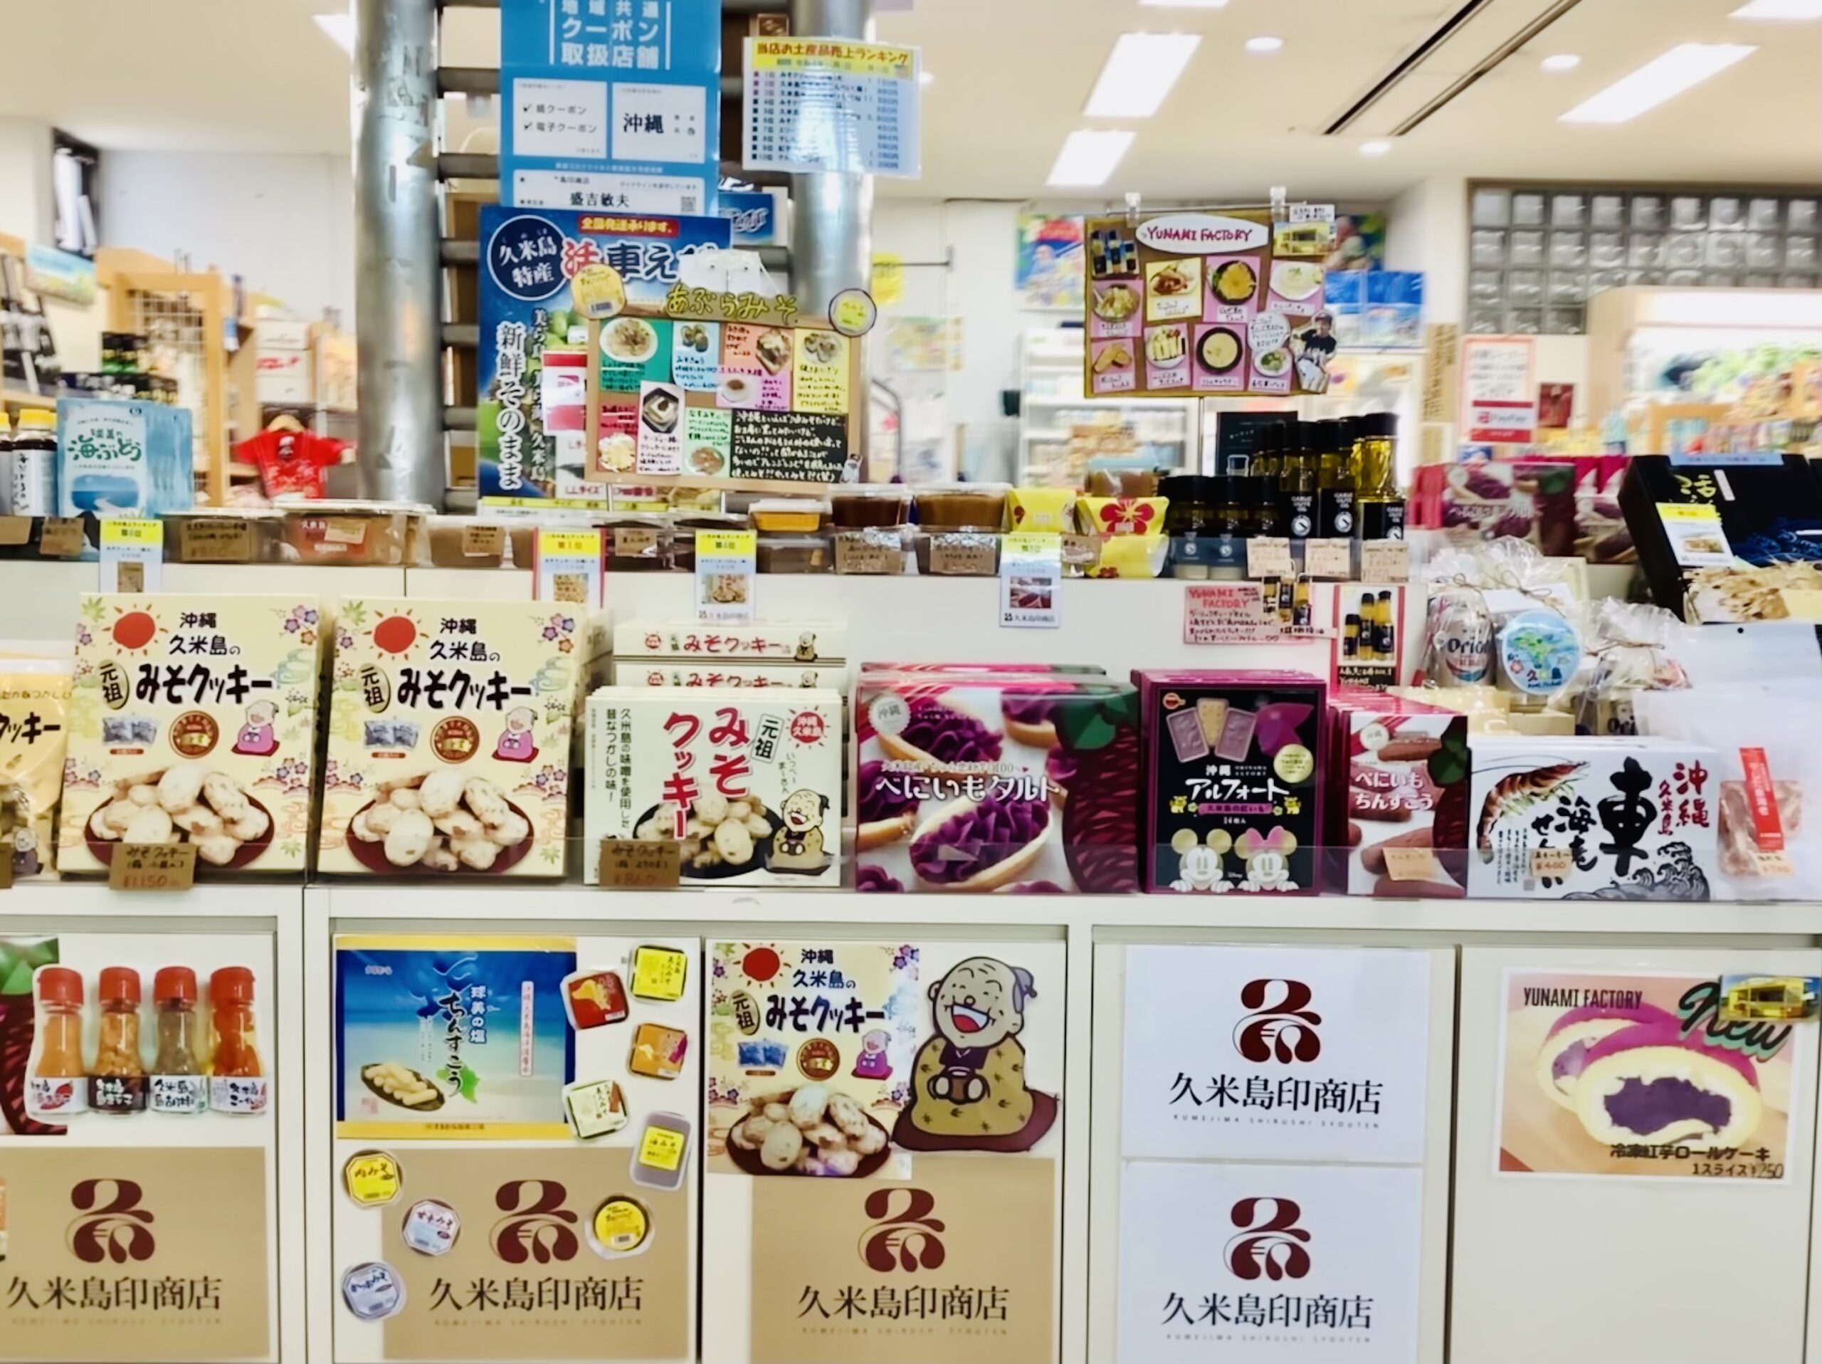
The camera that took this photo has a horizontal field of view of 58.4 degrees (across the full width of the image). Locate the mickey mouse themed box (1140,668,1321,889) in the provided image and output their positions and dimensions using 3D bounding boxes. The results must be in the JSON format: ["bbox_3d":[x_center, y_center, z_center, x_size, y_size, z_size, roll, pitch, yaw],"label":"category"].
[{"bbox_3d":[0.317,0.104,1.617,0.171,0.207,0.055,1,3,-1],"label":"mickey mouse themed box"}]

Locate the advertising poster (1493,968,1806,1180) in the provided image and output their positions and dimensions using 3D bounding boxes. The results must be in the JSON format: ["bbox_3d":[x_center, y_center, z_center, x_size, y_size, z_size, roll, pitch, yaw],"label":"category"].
[{"bbox_3d":[0.725,0.388,1.606,0.297,0.210,0.006,1,2,-1],"label":"advertising poster"}]

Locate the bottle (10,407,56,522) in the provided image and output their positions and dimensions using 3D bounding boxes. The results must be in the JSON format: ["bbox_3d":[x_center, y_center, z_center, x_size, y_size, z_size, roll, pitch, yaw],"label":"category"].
[{"bbox_3d":[-1.020,-0.230,1.901,0.058,0.174,0.058,1,2,-1],"label":"bottle"}]

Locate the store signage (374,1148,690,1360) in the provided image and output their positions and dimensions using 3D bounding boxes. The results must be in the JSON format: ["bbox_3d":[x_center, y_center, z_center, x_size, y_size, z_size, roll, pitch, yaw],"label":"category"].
[{"bbox_3d":[-0.367,0.560,1.596,0.297,0.210,0.006,1,3,-1],"label":"store signage"}]

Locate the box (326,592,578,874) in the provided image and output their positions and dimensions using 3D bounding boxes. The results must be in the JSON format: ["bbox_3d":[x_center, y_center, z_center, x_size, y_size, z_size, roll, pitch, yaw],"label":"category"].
[{"bbox_3d":[-0.458,0.056,1.639,0.238,0.275,0.046,2,-10,-3],"label":"box"}]

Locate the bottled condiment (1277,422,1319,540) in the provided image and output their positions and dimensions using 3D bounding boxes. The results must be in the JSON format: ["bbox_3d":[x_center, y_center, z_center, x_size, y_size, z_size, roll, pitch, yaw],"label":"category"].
[{"bbox_3d":[0.457,-0.216,1.923,0.048,0.182,0.048,1,2,-1],"label":"bottled condiment"}]

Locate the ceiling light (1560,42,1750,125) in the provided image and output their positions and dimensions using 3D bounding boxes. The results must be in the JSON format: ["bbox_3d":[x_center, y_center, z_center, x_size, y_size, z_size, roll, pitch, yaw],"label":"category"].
[{"bbox_3d":[3.051,-2.475,6.721,0.310,0.050,1.100,0,3,-3],"label":"ceiling light"}]

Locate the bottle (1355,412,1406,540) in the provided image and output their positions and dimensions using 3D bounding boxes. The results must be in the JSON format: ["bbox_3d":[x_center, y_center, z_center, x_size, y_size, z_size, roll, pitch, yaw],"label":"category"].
[{"bbox_3d":[0.583,-0.235,2.030,0.060,0.195,0.060,1,3,-1],"label":"bottle"}]

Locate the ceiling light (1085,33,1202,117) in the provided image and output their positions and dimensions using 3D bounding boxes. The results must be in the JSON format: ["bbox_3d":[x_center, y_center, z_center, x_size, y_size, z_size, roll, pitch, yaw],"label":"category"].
[{"bbox_3d":[0.934,-2.495,6.687,0.310,0.050,1.100,0,3,-3],"label":"ceiling light"}]

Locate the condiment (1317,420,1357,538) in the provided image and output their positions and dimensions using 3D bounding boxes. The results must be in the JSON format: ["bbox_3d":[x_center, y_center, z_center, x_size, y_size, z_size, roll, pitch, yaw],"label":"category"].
[{"bbox_3d":[0.504,-0.216,1.924,0.048,0.185,0.048,1,2,-1],"label":"condiment"}]

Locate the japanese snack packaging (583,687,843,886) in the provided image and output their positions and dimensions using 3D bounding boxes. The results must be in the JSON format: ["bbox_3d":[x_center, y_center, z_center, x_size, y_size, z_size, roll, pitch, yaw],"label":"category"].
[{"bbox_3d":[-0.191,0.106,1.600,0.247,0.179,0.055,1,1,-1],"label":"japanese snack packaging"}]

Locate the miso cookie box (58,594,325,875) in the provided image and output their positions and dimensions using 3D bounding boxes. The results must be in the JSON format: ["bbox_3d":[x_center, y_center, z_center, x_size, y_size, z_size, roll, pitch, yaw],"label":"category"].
[{"bbox_3d":[-0.737,0.053,1.689,0.245,0.284,0.042,0,-9,-2],"label":"miso cookie box"}]

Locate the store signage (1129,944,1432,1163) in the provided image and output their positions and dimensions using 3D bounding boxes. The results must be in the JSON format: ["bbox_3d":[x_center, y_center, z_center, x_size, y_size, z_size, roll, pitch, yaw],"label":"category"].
[{"bbox_3d":[0.358,0.366,1.600,0.297,0.210,0.006,1,2,-1],"label":"store signage"}]

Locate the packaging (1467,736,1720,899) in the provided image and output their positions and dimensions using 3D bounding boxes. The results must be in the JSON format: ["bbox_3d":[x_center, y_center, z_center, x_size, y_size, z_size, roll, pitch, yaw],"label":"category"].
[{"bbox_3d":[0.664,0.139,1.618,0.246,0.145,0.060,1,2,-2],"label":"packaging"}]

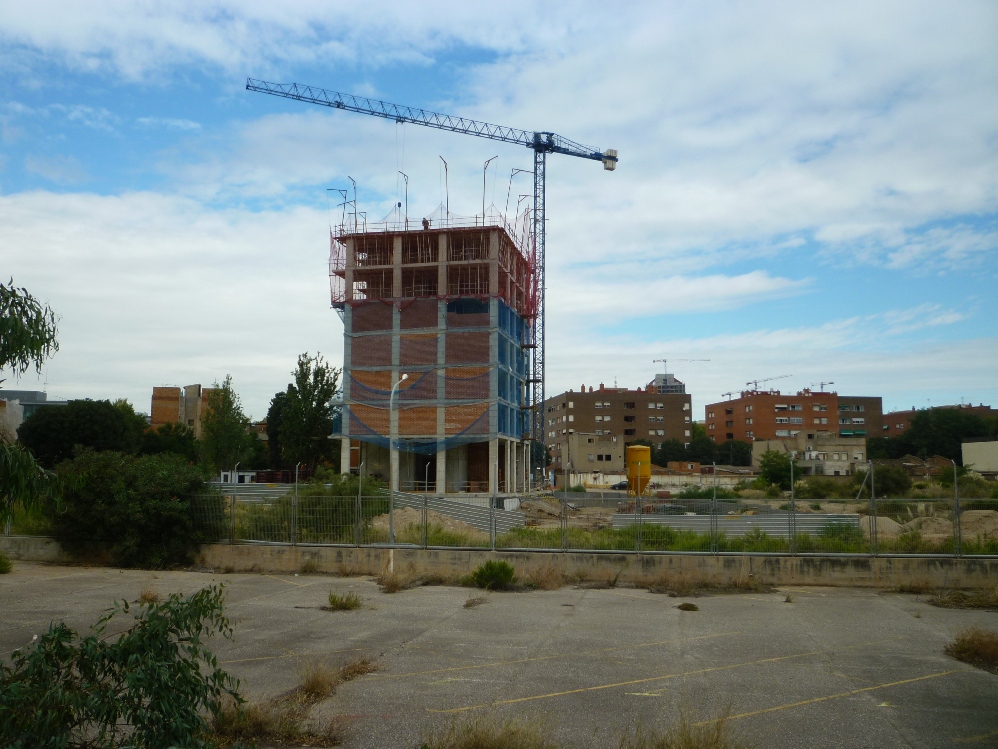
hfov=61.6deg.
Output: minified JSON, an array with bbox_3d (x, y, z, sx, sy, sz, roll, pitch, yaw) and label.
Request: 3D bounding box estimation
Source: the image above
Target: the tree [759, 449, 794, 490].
[{"bbox_3d":[47.545,16.208,142.080,6.600,7.250,6.400,-2,-7,17],"label":"tree"}]

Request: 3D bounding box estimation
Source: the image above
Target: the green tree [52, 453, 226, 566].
[{"bbox_3d":[-14.060,5.124,32.322,6.500,4.360,5.000,1,-7,-11],"label":"green tree"}]

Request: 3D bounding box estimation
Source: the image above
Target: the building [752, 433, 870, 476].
[{"bbox_3d":[61.400,17.400,167.010,15.400,10.900,15.000,1,-7,-10],"label":"building"}]

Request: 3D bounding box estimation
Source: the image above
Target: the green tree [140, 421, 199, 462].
[{"bbox_3d":[-45.310,11.580,115.320,7.800,9.600,7.500,3,-8,-21],"label":"green tree"}]

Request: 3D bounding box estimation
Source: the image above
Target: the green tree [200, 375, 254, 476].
[{"bbox_3d":[-38.448,7.994,117.874,7.300,16.100,7.000,2,-7,-17],"label":"green tree"}]

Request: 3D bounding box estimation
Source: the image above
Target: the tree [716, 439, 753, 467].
[{"bbox_3d":[48.430,18.210,172.370,7.200,9.400,7.200,-2,-7,16],"label":"tree"}]

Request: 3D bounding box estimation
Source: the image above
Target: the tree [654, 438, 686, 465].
[{"bbox_3d":[34.860,17.910,170.370,6.500,9.500,6.500,-1,-7,11],"label":"tree"}]

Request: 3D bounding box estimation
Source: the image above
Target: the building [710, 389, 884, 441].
[{"bbox_3d":[71.400,15.908,203.033,31.500,22.100,25.500,1,-7,-7],"label":"building"}]

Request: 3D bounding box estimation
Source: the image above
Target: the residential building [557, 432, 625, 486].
[{"bbox_3d":[17.280,15.960,151.700,8.700,10.200,9.500,1,-7,-10],"label":"residential building"}]

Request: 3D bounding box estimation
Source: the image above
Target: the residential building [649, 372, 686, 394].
[{"bbox_3d":[134.198,40.769,669.829,30.000,83.730,28.000,-1,-7,6],"label":"residential building"}]

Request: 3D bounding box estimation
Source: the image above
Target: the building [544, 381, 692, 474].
[{"bbox_3d":[25.980,14.760,190.630,27.800,22.300,23.000,1,-7,-10],"label":"building"}]

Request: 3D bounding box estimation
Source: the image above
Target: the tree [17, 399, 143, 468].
[{"bbox_3d":[-41.563,7.192,82.727,11.600,9.670,10.000,2,-7,-17],"label":"tree"}]

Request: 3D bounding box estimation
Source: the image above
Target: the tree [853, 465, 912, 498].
[{"bbox_3d":[44.880,12.470,97.950,7.000,4.000,6.300,-3,-8,24],"label":"tree"}]

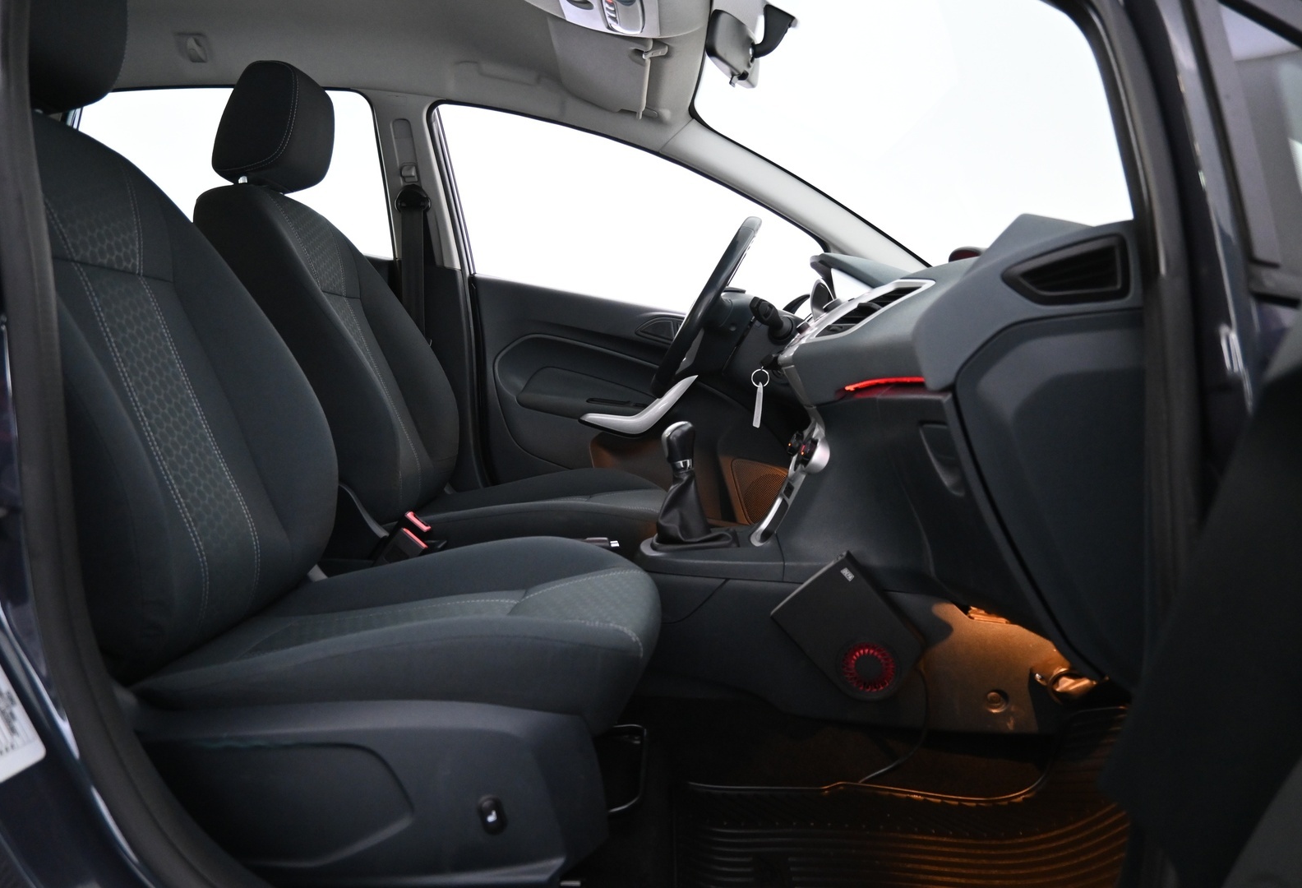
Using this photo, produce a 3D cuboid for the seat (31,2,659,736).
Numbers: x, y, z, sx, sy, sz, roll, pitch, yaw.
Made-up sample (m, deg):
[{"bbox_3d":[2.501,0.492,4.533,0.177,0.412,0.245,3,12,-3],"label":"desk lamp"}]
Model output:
[{"bbox_3d":[-0.378,-0.143,0.984,0.780,0.930,0.520,0,7,1],"label":"seat"}]

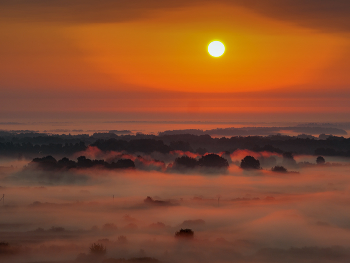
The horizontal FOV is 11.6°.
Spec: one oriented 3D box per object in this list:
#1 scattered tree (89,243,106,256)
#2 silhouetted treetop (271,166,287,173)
[{"bbox_3d":[-26.130,40.680,585.530,5.600,5.400,5.600,0,0,0],"label":"scattered tree"},{"bbox_3d":[88.780,33.130,1461.240,13.600,6.800,11.600,0,0,0],"label":"silhouetted treetop"}]

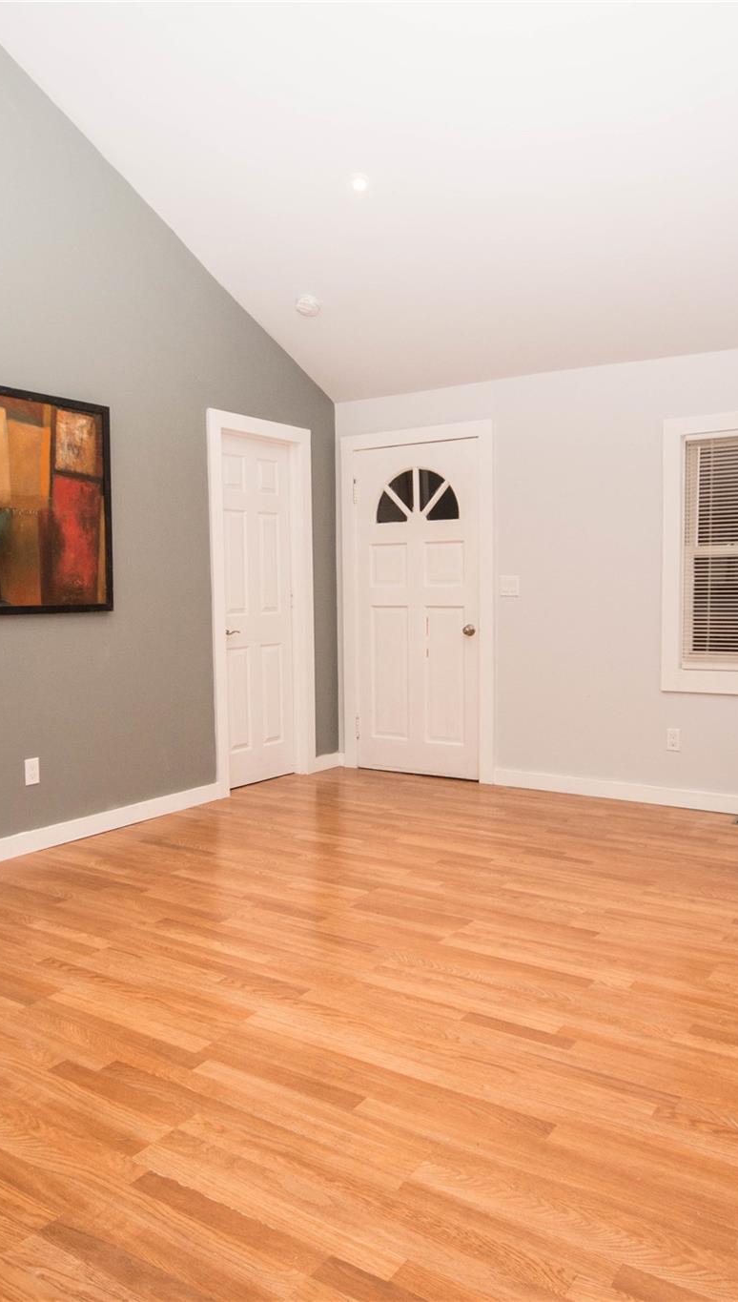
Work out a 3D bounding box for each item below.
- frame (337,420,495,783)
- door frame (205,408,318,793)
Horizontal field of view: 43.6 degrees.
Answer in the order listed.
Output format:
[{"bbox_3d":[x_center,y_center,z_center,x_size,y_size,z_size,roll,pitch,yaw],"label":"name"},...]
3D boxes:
[{"bbox_3d":[0.309,-0.292,5.775,1.088,2.148,0.100,2,5,35],"label":"frame"},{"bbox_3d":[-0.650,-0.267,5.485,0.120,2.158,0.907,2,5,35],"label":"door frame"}]

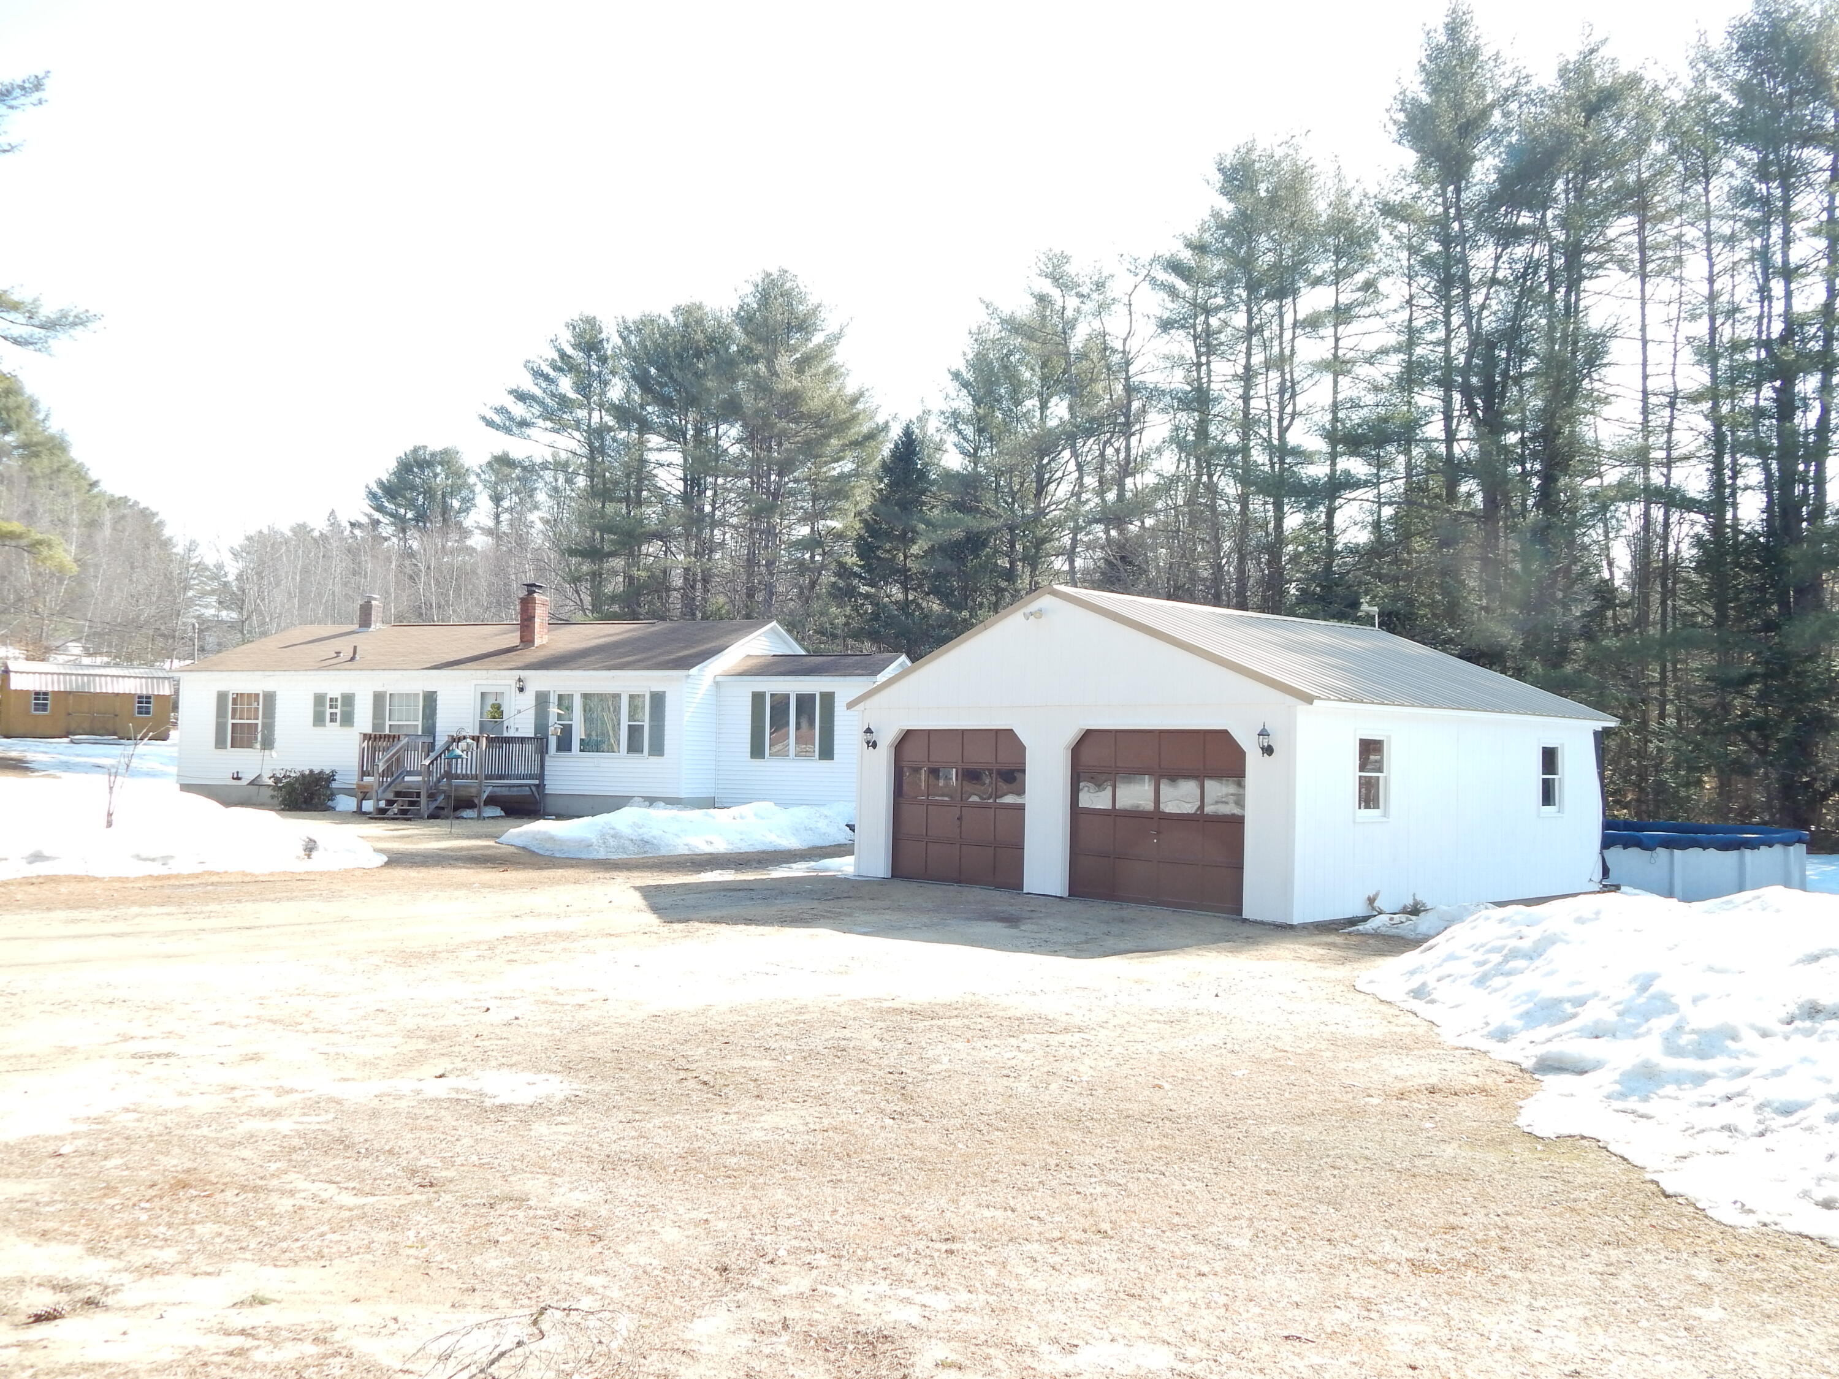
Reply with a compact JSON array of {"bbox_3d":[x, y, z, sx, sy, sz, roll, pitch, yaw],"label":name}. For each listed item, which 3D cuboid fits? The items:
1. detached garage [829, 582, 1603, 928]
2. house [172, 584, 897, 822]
[{"bbox_3d":[4.774,0.835,22.264,8.718,4.034,7.753,4,-3,-44],"label":"detached garage"},{"bbox_3d":[-8.663,0.415,37.832,17.937,5.270,9.880,0,-3,18],"label":"house"}]

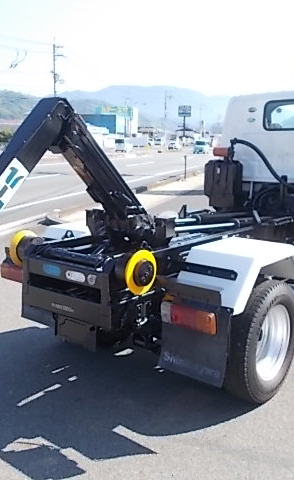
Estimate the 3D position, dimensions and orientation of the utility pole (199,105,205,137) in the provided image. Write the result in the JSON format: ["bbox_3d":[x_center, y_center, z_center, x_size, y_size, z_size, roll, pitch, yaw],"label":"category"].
[{"bbox_3d":[13.900,-29.000,120.000,1.000,10.500,0.500,4,12,20],"label":"utility pole"}]

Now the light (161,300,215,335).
[{"bbox_3d":[0.216,0.376,2.374,0.320,0.110,0.080,9,14,39],"label":"light"}]

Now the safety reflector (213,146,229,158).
[{"bbox_3d":[0.769,-0.918,5.044,0.160,0.100,0.090,9,14,39],"label":"safety reflector"}]

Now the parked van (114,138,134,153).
[{"bbox_3d":[-3.150,-13.200,67.200,1.500,1.880,3.600,3,12,16],"label":"parked van"}]

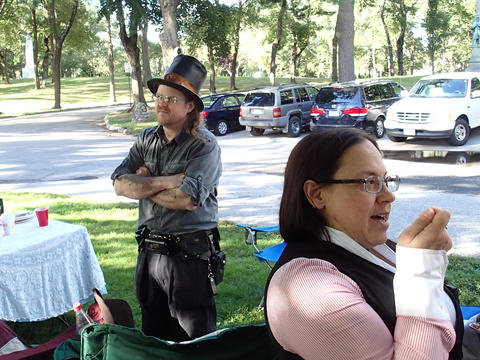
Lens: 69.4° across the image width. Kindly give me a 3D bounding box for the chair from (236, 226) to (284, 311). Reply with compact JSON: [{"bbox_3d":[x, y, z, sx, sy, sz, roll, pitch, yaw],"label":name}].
[{"bbox_3d":[0.350,0.540,2.940,0.620,0.880,0.800,1,12,6],"label":"chair"}]

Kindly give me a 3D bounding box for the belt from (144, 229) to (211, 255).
[{"bbox_3d":[-0.310,0.290,1.750,0.360,0.085,0.270,7,13,29],"label":"belt"}]

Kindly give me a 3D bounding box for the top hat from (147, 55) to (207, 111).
[{"bbox_3d":[-0.290,-0.464,1.650,0.290,0.170,0.320,10,-9,40],"label":"top hat"}]

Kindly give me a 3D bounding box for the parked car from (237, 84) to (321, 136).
[{"bbox_3d":[2.060,-2.580,12.900,1.800,1.700,4.500,10,19,40],"label":"parked car"}]

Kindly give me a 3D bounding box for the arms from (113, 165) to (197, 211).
[{"bbox_3d":[-0.397,0.033,1.620,0.400,0.180,0.220,7,13,29],"label":"arms"}]

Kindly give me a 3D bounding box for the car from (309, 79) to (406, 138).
[{"bbox_3d":[4.650,-2.600,12.500,1.960,1.760,5.050,10,19,40],"label":"car"}]

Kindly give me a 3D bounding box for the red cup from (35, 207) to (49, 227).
[{"bbox_3d":[-1.438,0.269,2.520,0.095,0.120,0.095,0,12,0],"label":"red cup"}]

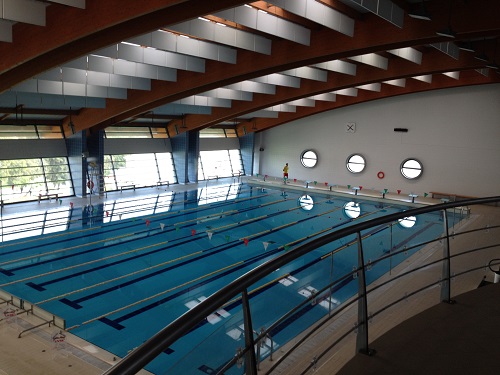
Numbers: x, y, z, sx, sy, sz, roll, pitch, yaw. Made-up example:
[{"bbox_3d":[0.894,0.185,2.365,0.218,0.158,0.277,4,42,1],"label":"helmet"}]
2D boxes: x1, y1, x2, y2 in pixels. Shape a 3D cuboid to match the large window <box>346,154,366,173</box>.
[{"bbox_3d":[8.485,-1.866,40.313,1.600,1.600,0.200,8,10,32],"label":"large window"}]

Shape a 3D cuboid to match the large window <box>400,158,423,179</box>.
[{"bbox_3d":[12.168,-1.381,37.944,1.600,1.600,0.200,8,10,32],"label":"large window"}]

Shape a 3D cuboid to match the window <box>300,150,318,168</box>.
[{"bbox_3d":[5.015,-2.381,42.538,1.600,1.600,0.200,8,10,32],"label":"window"}]

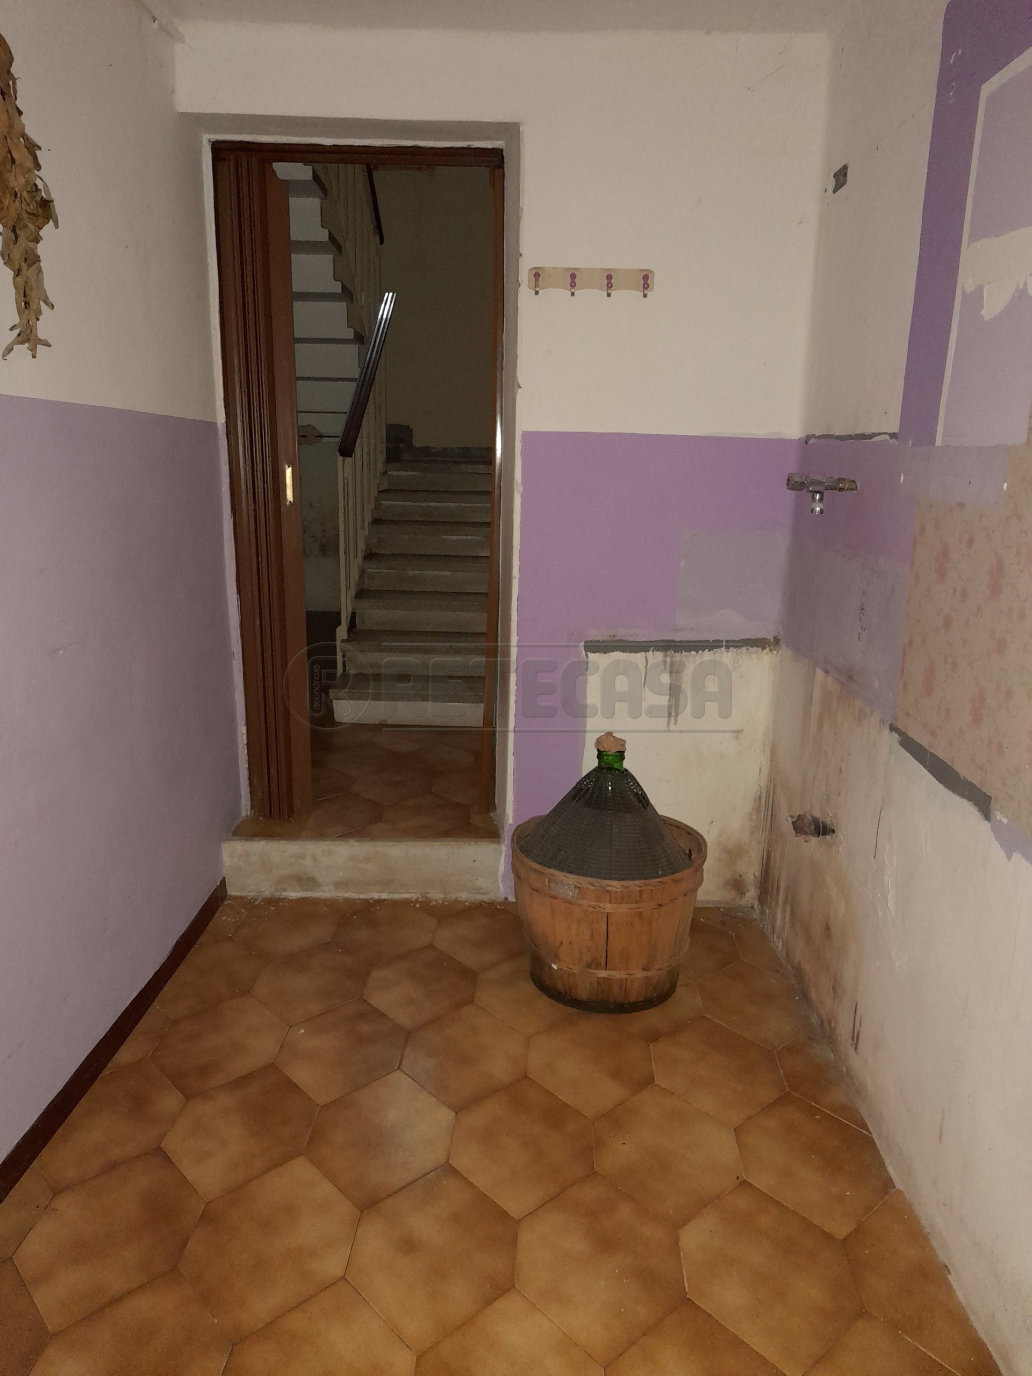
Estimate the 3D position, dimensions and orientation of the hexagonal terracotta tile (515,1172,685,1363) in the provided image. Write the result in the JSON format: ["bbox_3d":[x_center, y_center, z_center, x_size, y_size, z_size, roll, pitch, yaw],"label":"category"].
[{"bbox_3d":[0.162,1.104,1.916,0.317,0.012,0.470,2,14,2],"label":"hexagonal terracotta tile"}]

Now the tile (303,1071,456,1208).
[{"bbox_3d":[-0.291,0.978,2.166,0.308,0.015,0.458,2,14,2],"label":"tile"}]

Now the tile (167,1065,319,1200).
[{"bbox_3d":[-0.619,1.001,2.257,0.317,0.012,0.470,2,14,2],"label":"tile"}]

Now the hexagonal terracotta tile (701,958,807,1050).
[{"bbox_3d":[0.681,0.894,2.819,0.307,0.012,0.470,2,14,2],"label":"hexagonal terracotta tile"}]

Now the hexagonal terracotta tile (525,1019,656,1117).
[{"bbox_3d":[0.181,0.896,2.381,0.299,0.012,0.444,2,14,2],"label":"hexagonal terracotta tile"}]

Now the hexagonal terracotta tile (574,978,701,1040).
[{"bbox_3d":[0.345,0.831,2.666,0.299,0.012,0.444,2,14,2],"label":"hexagonal terracotta tile"}]

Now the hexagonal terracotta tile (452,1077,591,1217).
[{"bbox_3d":[0.017,0.961,2.097,0.299,0.012,0.444,2,14,2],"label":"hexagonal terracotta tile"}]

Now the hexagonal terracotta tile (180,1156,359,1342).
[{"bbox_3d":[-0.458,1.046,1.875,0.308,0.015,0.458,2,14,2],"label":"hexagonal terracotta tile"}]

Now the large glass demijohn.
[{"bbox_3d":[0.248,0.452,2.694,0.476,0.676,0.476,1,14,0],"label":"large glass demijohn"}]

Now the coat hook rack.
[{"bbox_3d":[0.213,-1.142,2.799,0.358,0.082,0.045,1,14,1],"label":"coat hook rack"}]

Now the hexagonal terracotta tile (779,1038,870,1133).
[{"bbox_3d":[0.757,0.973,2.508,0.173,0.012,0.470,2,14,2],"label":"hexagonal terracotta tile"}]

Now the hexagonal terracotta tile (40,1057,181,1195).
[{"bbox_3d":[-0.870,0.960,2.194,0.239,0.015,0.458,2,14,2],"label":"hexagonal terracotta tile"}]

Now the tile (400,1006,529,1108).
[{"bbox_3d":[-0.118,0.886,2.394,0.299,0.012,0.444,2,14,2],"label":"tile"}]

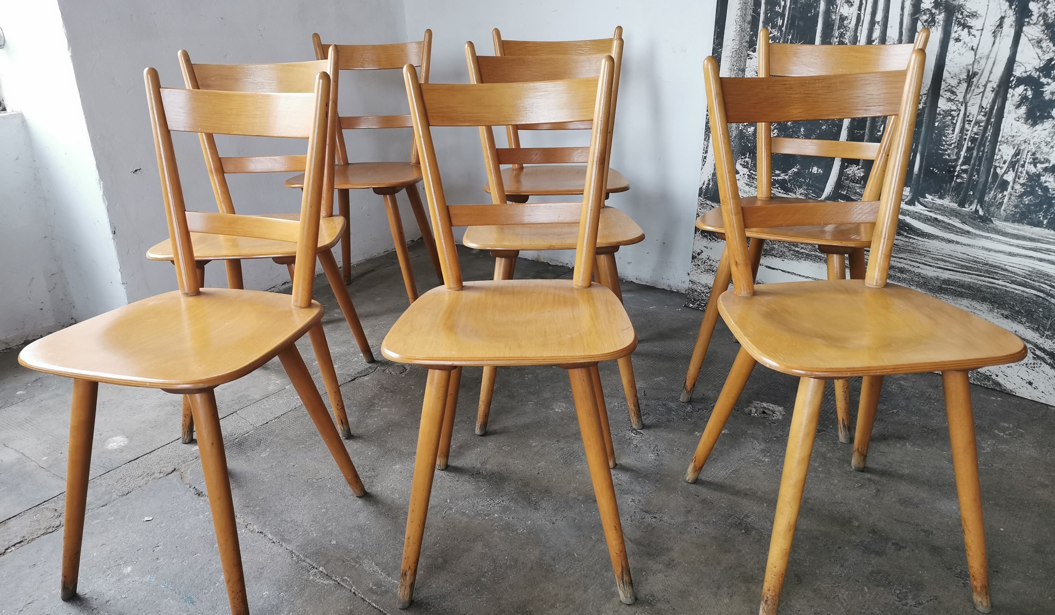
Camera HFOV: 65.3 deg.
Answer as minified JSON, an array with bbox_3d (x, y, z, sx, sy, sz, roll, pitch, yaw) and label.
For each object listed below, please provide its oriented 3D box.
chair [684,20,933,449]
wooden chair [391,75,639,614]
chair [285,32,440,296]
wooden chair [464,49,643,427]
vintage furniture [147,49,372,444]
[{"bbox_3d":[0.641,-0.197,1.930,0.410,0.840,0.453,11,25,29],"label":"chair"},{"bbox_3d":[-0.024,0.027,1.422,0.410,0.840,0.453,-1,22,2],"label":"wooden chair"},{"bbox_3d":[-0.494,-0.398,2.534,0.410,0.840,0.453,0,22,6],"label":"chair"},{"bbox_3d":[0.059,-0.184,1.947,0.410,0.840,0.453,-2,22,0],"label":"wooden chair"},{"bbox_3d":[-0.625,-0.161,1.948,0.410,0.840,0.453,-2,22,-1],"label":"vintage furniture"}]

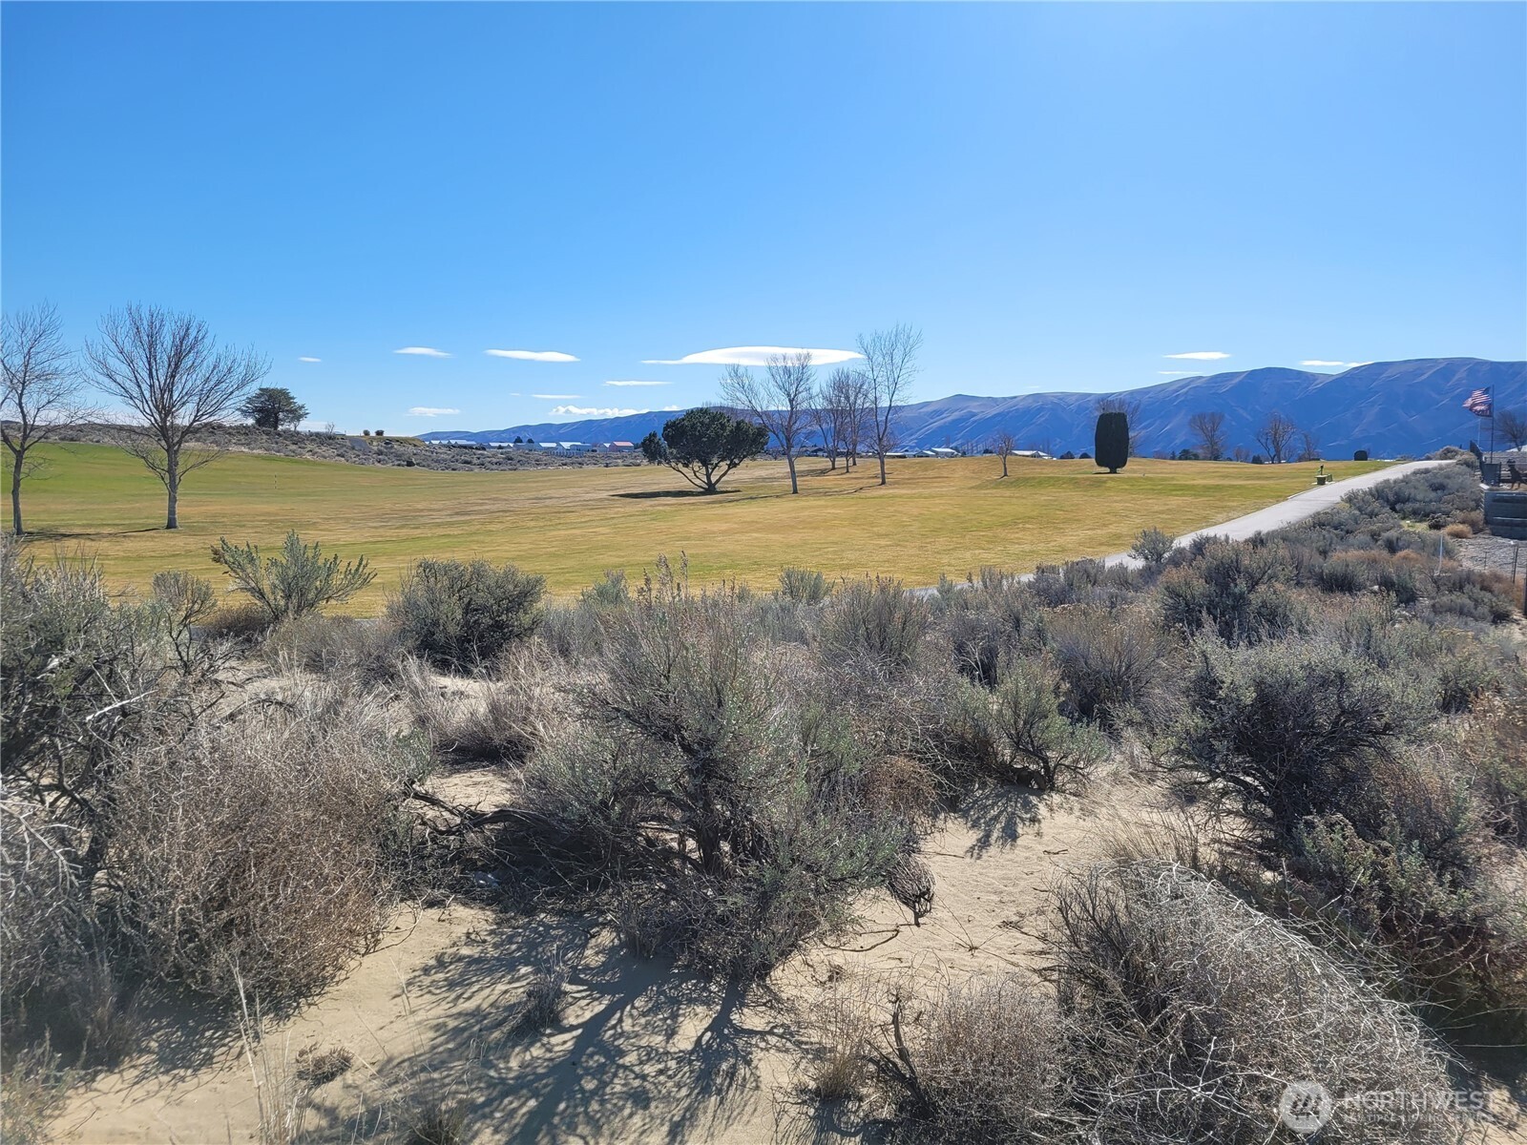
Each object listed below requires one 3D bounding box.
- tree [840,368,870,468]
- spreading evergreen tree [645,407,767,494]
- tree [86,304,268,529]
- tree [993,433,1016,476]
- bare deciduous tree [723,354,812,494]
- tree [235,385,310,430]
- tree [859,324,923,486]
[{"bbox_3d":[9.770,-16.430,122.000,3.160,10.660,3.160,0,6,5],"label":"tree"},{"bbox_3d":[-4.080,-8.530,80.000,8.890,5.990,8.890,0,6,-3],"label":"spreading evergreen tree"},{"bbox_3d":[-23.010,-6.110,45.000,6.520,8.800,6.520,-3,7,-27],"label":"tree"},{"bbox_3d":[19.960,-9.780,95.000,1.840,3.850,1.840,1,6,12],"label":"tree"},{"bbox_3d":[0.250,-10.440,80.000,6.410,9.990,6.410,0,6,0],"label":"bare deciduous tree"},{"bbox_3d":[-57.780,-19.380,135.000,7.750,5.200,7.750,-3,7,-23],"label":"tree"},{"bbox_3d":[10.240,-13.400,92.000,5.040,12.920,5.040,1,6,6],"label":"tree"}]

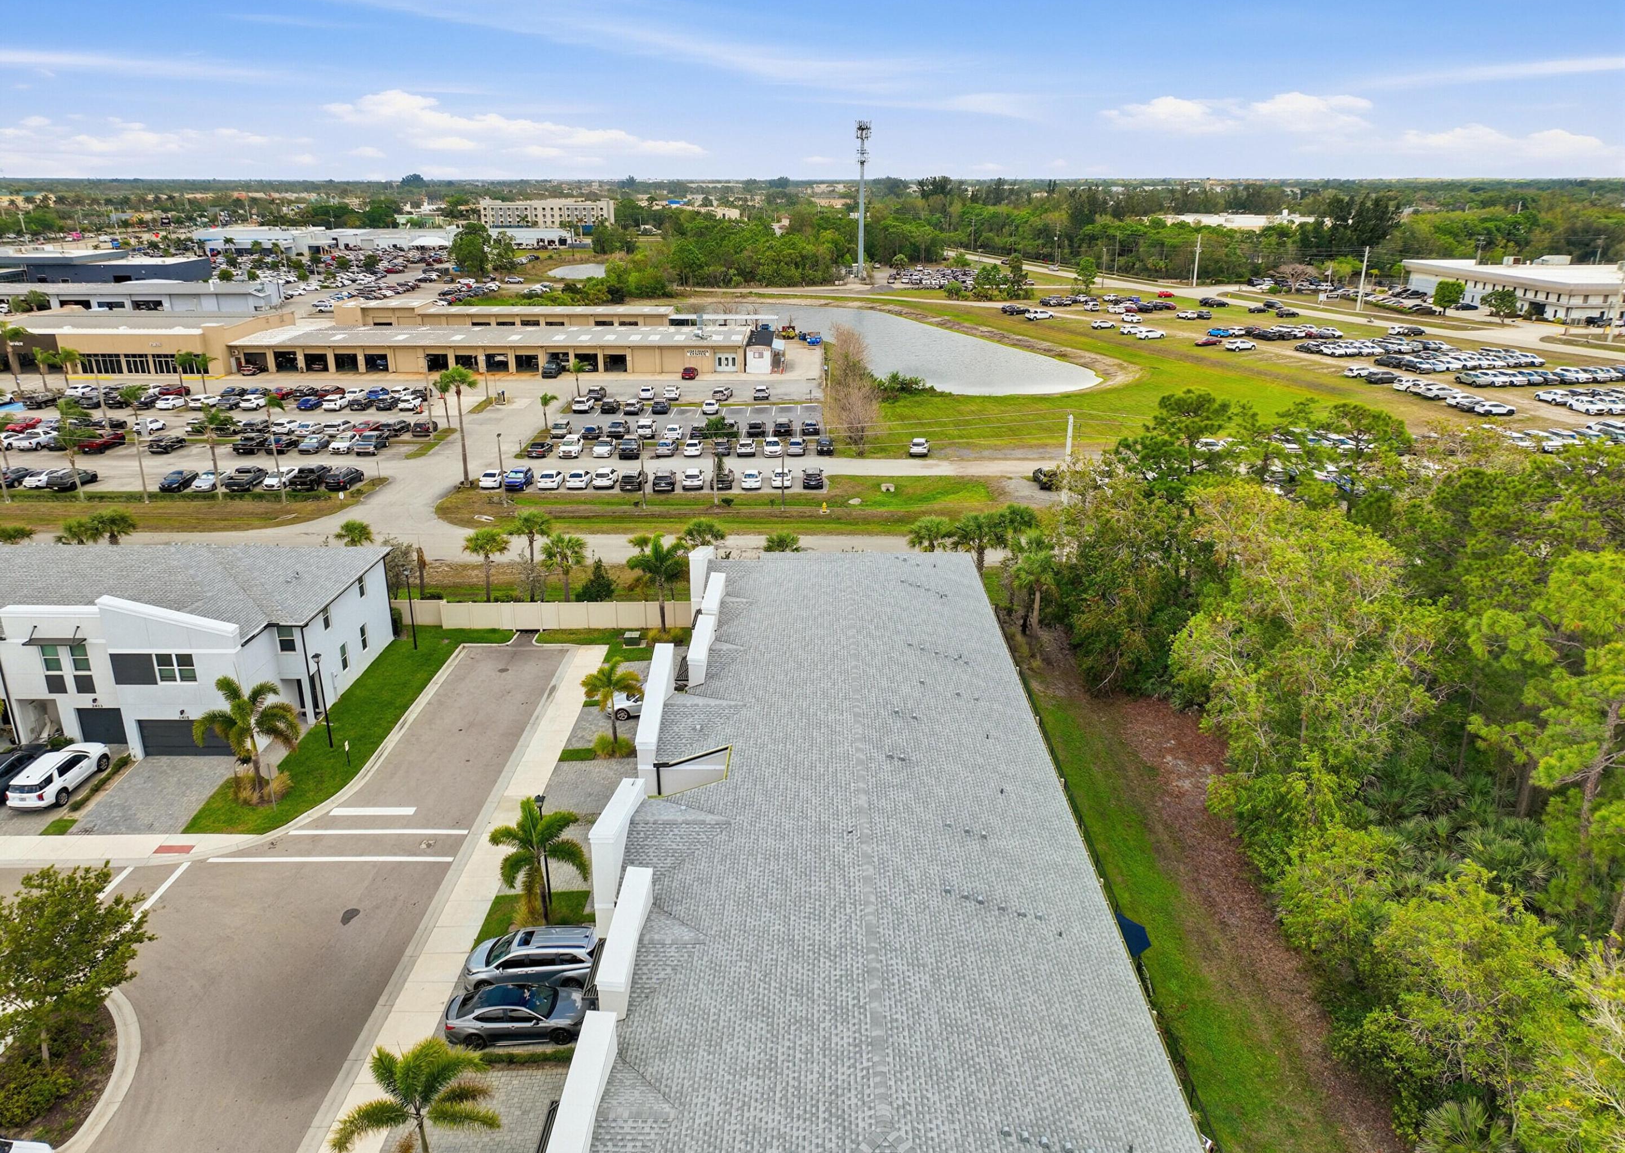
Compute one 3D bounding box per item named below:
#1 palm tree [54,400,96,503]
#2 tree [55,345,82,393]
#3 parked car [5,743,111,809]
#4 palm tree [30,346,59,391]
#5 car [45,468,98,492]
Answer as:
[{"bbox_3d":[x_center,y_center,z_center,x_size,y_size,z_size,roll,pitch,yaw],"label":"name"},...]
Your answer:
[{"bbox_3d":[-63.542,-10.903,98.300,2.719,9.046,2.528,-12,23,-31],"label":"palm tree"},{"bbox_3d":[-97.600,-27.073,147.946,2.950,6.300,2.950,0,19,0],"label":"tree"},{"bbox_3d":[-35.050,9.042,52.515,1.980,1.750,4.980,1,19,2],"label":"parked car"},{"bbox_3d":[-101.837,-27.429,149.835,3.800,6.060,3.800,0,20,0],"label":"palm tree"},{"bbox_3d":[-69.122,-9.274,105.296,1.900,1.700,4.850,0,20,1],"label":"car"}]

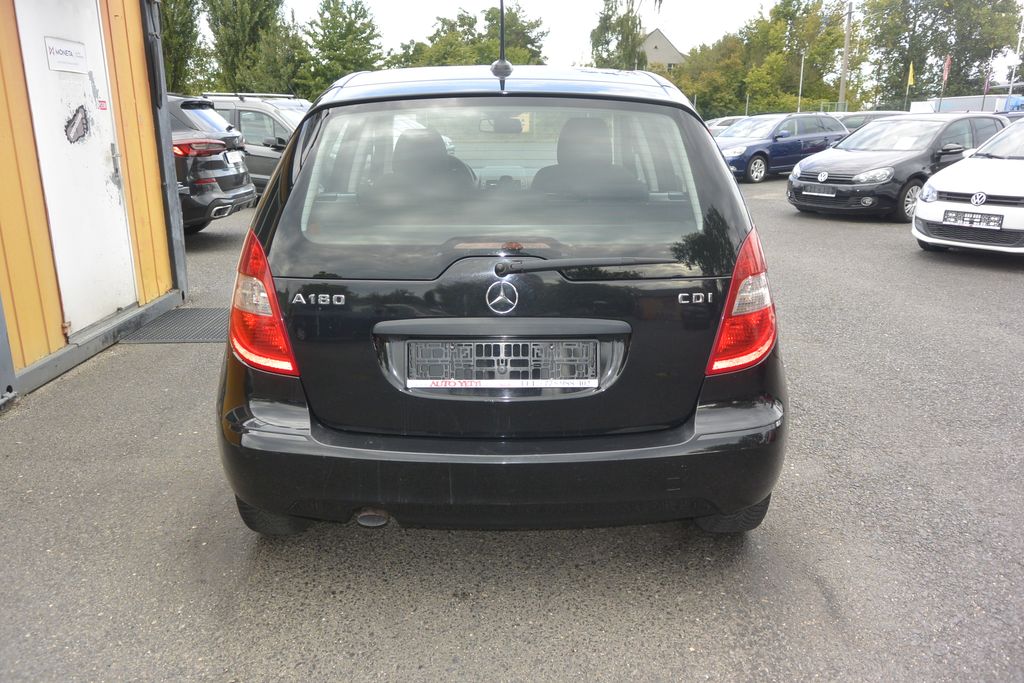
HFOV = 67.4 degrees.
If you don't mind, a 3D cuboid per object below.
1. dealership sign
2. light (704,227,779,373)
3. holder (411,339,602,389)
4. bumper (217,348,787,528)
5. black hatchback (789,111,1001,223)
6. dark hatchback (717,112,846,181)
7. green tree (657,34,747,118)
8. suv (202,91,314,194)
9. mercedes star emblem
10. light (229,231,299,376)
[{"bbox_3d":[-2.700,-1.735,4.670,0.010,0.185,0.430,0,16,0],"label":"dealership sign"},{"bbox_3d":[0.680,-0.120,2.257,0.245,0.380,0.260,0,16,-1],"label":"light"},{"bbox_3d":[-0.026,0.062,2.160,0.535,0.135,0.025,0,16,-1],"label":"holder"},{"bbox_3d":[-0.028,0.316,2.370,1.730,0.470,0.430,0,16,-1],"label":"bumper"},{"bbox_3d":[6.000,-2.674,11.638,4.200,1.480,1.800,-10,19,-32],"label":"black hatchback"},{"bbox_3d":[6.240,-4.681,18.459,4.550,1.500,1.780,-11,19,-32],"label":"dark hatchback"},{"bbox_3d":[9.300,-12.223,37.579,4.400,5.200,4.200,0,16,-1],"label":"green tree"},{"bbox_3d":[-3.400,-2.897,11.864,4.500,1.780,1.840,14,22,40],"label":"suv"},{"bbox_3d":[-0.026,-0.122,2.125,0.090,0.090,0.015,0,6,-1],"label":"mercedes star emblem"},{"bbox_3d":[-0.730,-0.116,2.259,0.245,0.380,0.260,0,16,-1],"label":"light"}]

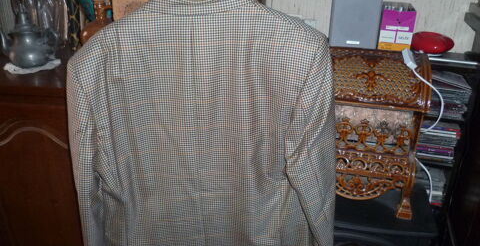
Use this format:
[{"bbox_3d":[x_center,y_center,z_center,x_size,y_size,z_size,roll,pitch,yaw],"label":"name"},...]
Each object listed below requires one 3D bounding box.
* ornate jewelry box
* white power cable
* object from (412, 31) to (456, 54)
[{"bbox_3d":[0.367,0.007,1.202,0.335,0.450,0.260,6,23,10],"label":"ornate jewelry box"},{"bbox_3d":[0.514,0.028,1.111,0.155,0.470,0.130,6,23,10],"label":"white power cable"},{"bbox_3d":[0.574,-0.247,1.167,0.131,0.062,0.125,6,23,10],"label":"object"}]

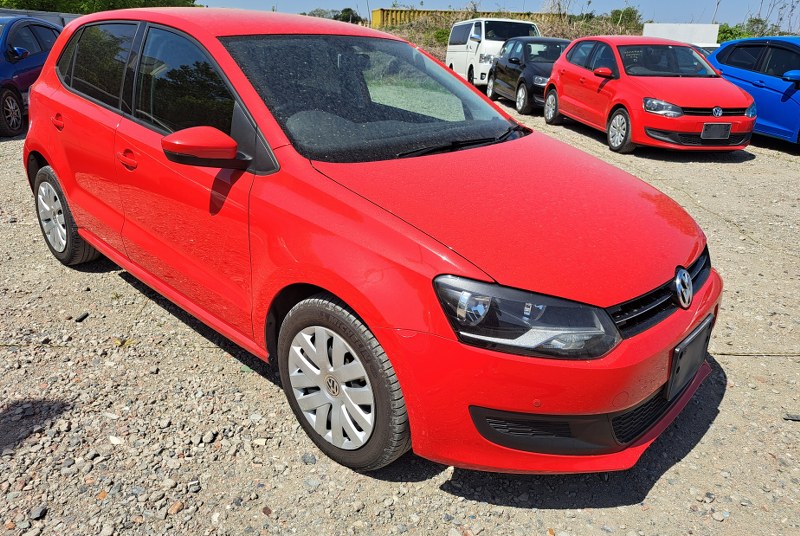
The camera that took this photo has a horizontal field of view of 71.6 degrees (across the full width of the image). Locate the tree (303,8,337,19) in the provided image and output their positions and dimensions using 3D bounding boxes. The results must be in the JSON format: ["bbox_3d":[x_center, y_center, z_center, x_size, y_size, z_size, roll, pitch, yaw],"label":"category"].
[{"bbox_3d":[-6.600,-19.410,45.560,3.000,3.540,2.800,0,22,-8],"label":"tree"}]

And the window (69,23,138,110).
[{"bbox_3d":[-1.431,-0.976,2.654,0.580,0.380,0.050,21,10,37],"label":"window"}]

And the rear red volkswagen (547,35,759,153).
[{"bbox_3d":[3.633,-2.718,8.400,1.730,1.460,3.980,-1,23,-6],"label":"rear red volkswagen"}]

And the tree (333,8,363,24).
[{"bbox_3d":[-7.532,-34.716,81.119,4.400,6.000,4.400,2,22,0],"label":"tree"}]

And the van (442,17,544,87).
[{"bbox_3d":[2.610,-6.200,16.200,1.700,1.980,4.700,-1,21,-7],"label":"van"}]

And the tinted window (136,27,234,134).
[{"bbox_3d":[-0.843,-0.728,2.213,0.840,0.460,0.070,20,7,38],"label":"tinted window"}]

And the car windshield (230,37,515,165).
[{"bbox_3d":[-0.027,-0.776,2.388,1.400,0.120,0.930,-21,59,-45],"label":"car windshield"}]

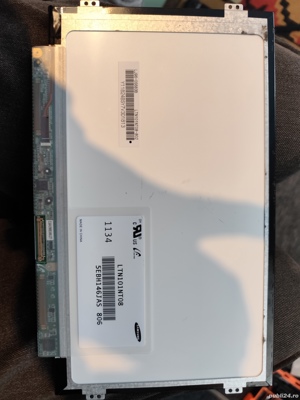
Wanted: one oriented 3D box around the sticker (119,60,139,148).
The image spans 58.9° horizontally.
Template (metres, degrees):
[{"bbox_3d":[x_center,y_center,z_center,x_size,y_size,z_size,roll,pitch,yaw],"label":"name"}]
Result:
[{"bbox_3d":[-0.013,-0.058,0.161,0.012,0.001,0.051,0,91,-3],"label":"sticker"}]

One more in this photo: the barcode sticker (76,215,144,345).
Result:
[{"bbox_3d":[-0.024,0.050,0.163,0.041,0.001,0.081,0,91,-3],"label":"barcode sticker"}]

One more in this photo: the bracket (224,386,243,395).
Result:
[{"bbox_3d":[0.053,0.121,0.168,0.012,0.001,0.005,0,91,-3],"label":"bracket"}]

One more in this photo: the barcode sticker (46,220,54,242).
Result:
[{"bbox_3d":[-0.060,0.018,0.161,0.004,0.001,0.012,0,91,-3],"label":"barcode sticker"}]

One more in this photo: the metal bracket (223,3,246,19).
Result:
[{"bbox_3d":[0.053,-0.116,0.163,0.015,0.001,0.009,0,91,-3],"label":"metal bracket"}]

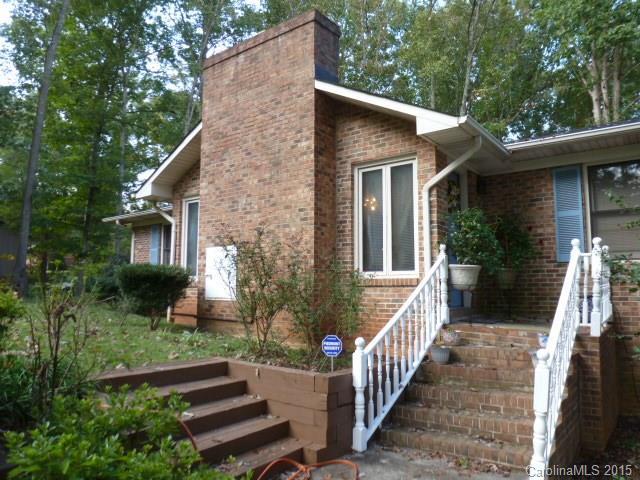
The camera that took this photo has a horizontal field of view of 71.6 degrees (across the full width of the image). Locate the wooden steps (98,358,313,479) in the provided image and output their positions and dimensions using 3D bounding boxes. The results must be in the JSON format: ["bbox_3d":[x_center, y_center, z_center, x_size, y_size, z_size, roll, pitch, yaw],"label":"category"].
[{"bbox_3d":[-0.967,1.480,3.558,1.220,0.720,1.400,-4,-7,37],"label":"wooden steps"}]

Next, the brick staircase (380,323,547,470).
[{"bbox_3d":[1.596,1.435,4.430,1.430,1.000,1.600,-4,-7,33],"label":"brick staircase"}]

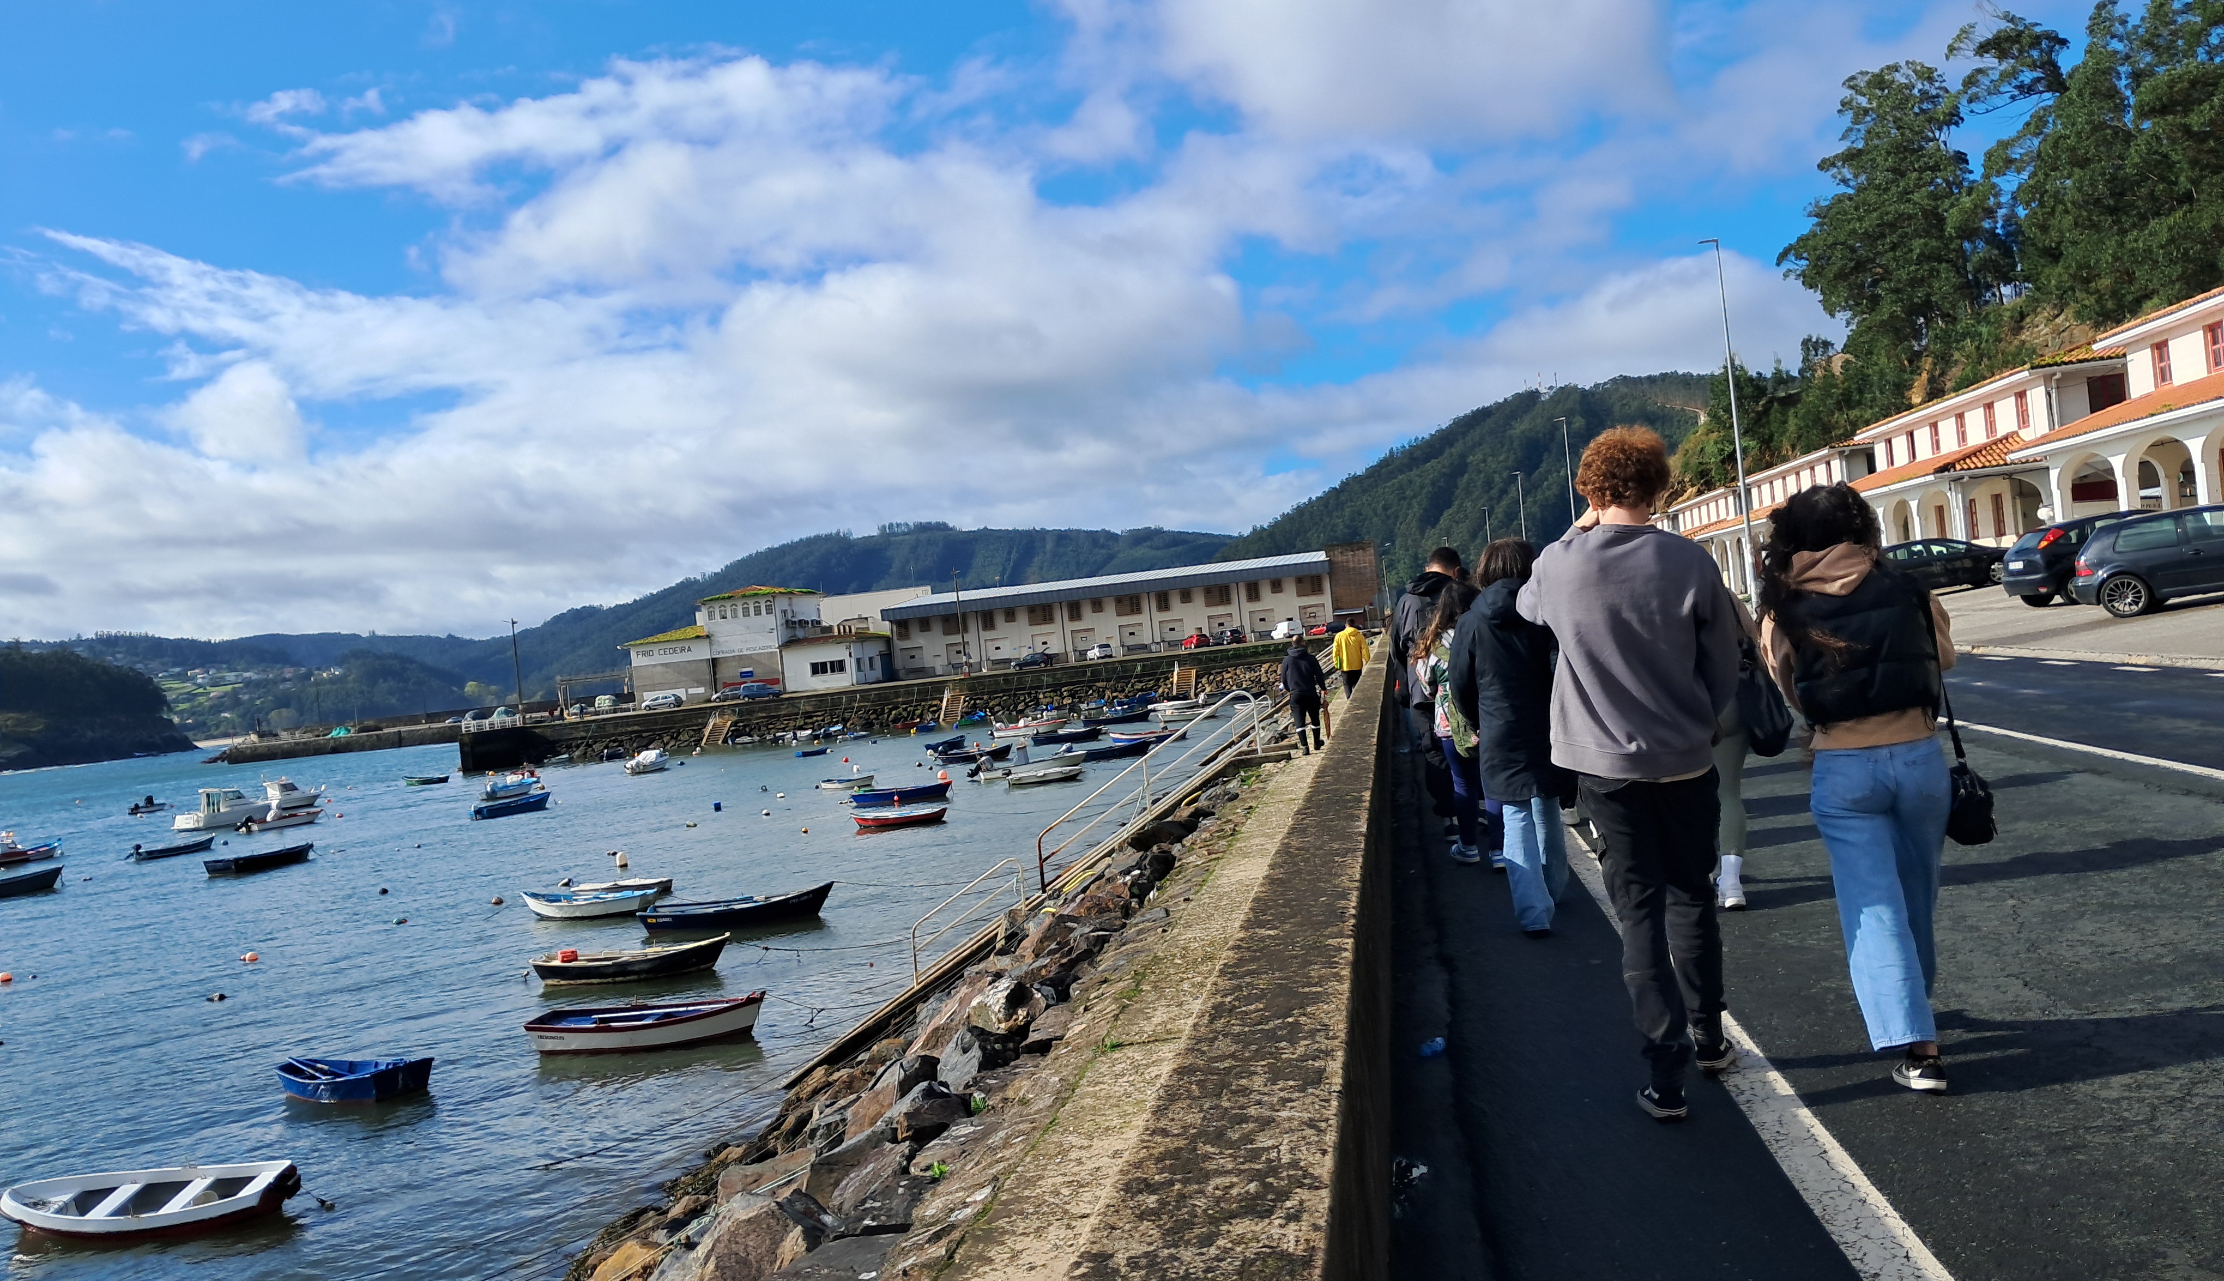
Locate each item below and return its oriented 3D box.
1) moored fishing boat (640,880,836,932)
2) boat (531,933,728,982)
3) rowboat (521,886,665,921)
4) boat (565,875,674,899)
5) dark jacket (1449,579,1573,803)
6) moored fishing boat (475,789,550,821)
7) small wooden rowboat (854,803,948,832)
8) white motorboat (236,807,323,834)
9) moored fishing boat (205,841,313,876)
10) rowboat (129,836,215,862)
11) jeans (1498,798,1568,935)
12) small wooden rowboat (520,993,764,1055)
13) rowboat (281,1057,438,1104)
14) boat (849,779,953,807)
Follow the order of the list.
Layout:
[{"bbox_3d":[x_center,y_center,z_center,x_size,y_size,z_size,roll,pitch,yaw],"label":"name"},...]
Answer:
[{"bbox_3d":[-9.065,6.547,42.371,4.750,0.860,1.650,-6,0,-3],"label":"moored fishing boat"},{"bbox_3d":[-10.282,6.848,37.348,4.200,0.820,1.450,-6,0,4],"label":"boat"},{"bbox_3d":[-14.203,7.124,46.771,3.750,0.760,1.450,-6,0,12],"label":"rowboat"},{"bbox_3d":[-14.311,7.246,50.870,3.450,0.580,1.400,-6,0,8],"label":"boat"},{"bbox_3d":[1.696,0.212,7.300,0.530,0.940,0.340,-6,0,9],"label":"dark jacket"},{"bbox_3d":[-32.321,9.051,93.971,4.300,0.950,1.650,-5,0,-42],"label":"moored fishing boat"},{"bbox_3d":[-7.884,6.703,65.470,3.650,0.560,1.450,-6,0,6],"label":"small wooden rowboat"},{"bbox_3d":[-51.056,10.977,106.003,1.800,1.250,5.200,-6,0,24],"label":"white motorboat"},{"bbox_3d":[-37.699,9.690,77.003,1.600,0.950,4.500,-6,0,19],"label":"moored fishing boat"},{"bbox_3d":[-49.292,10.854,90.552,1.500,1.020,4.500,-6,0,25],"label":"rowboat"},{"bbox_3d":[1.778,0.749,7.415,0.380,0.940,0.440,-6,0,9],"label":"jeans"},{"bbox_3d":[-7.915,6.593,29.944,4.100,0.800,1.500,-6,0,6],"label":"small wooden rowboat"},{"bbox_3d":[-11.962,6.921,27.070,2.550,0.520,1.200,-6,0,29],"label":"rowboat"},{"bbox_3d":[-9.219,6.821,76.470,4.500,0.700,1.650,-6,0,0],"label":"boat"}]

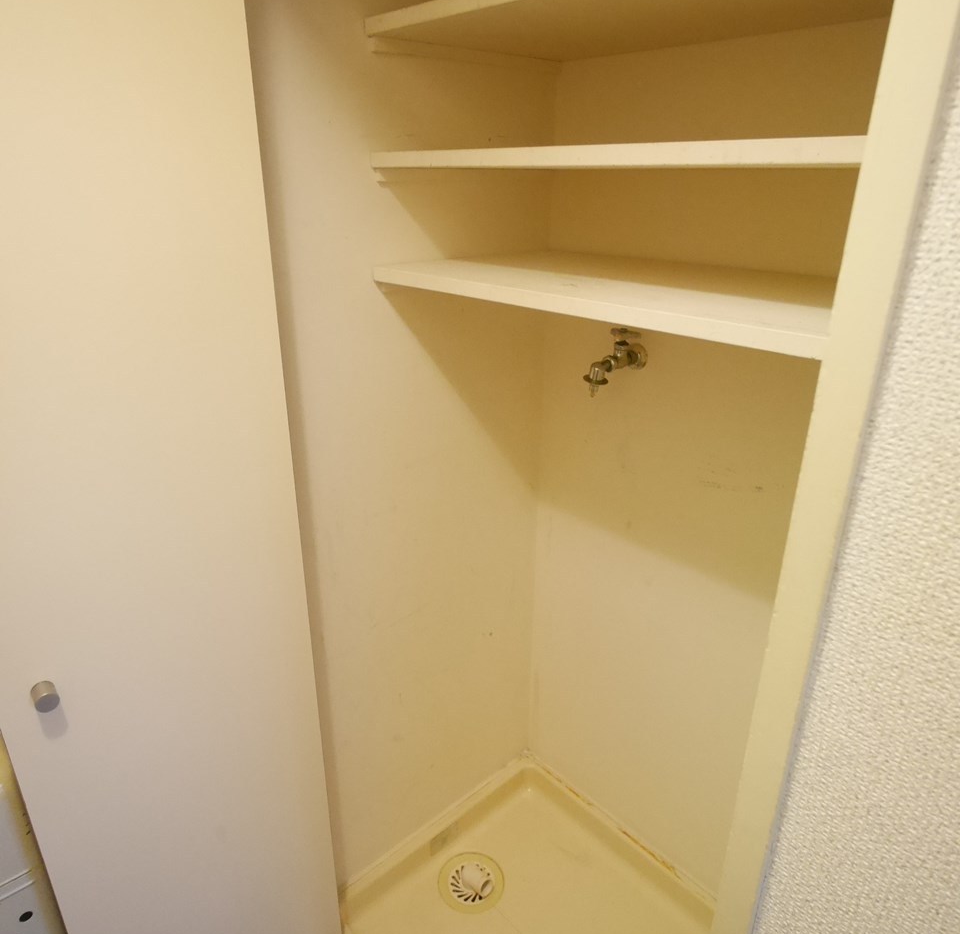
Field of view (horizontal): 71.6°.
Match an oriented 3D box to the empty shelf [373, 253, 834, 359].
[{"bbox_3d":[0.252,-0.251,0.930,0.412,0.021,0.781,-21,31,-39],"label":"empty shelf"}]

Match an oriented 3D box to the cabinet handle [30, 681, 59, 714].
[{"bbox_3d":[-0.531,0.283,0.815,0.025,0.025,0.022,-18,30,-35],"label":"cabinet handle"}]

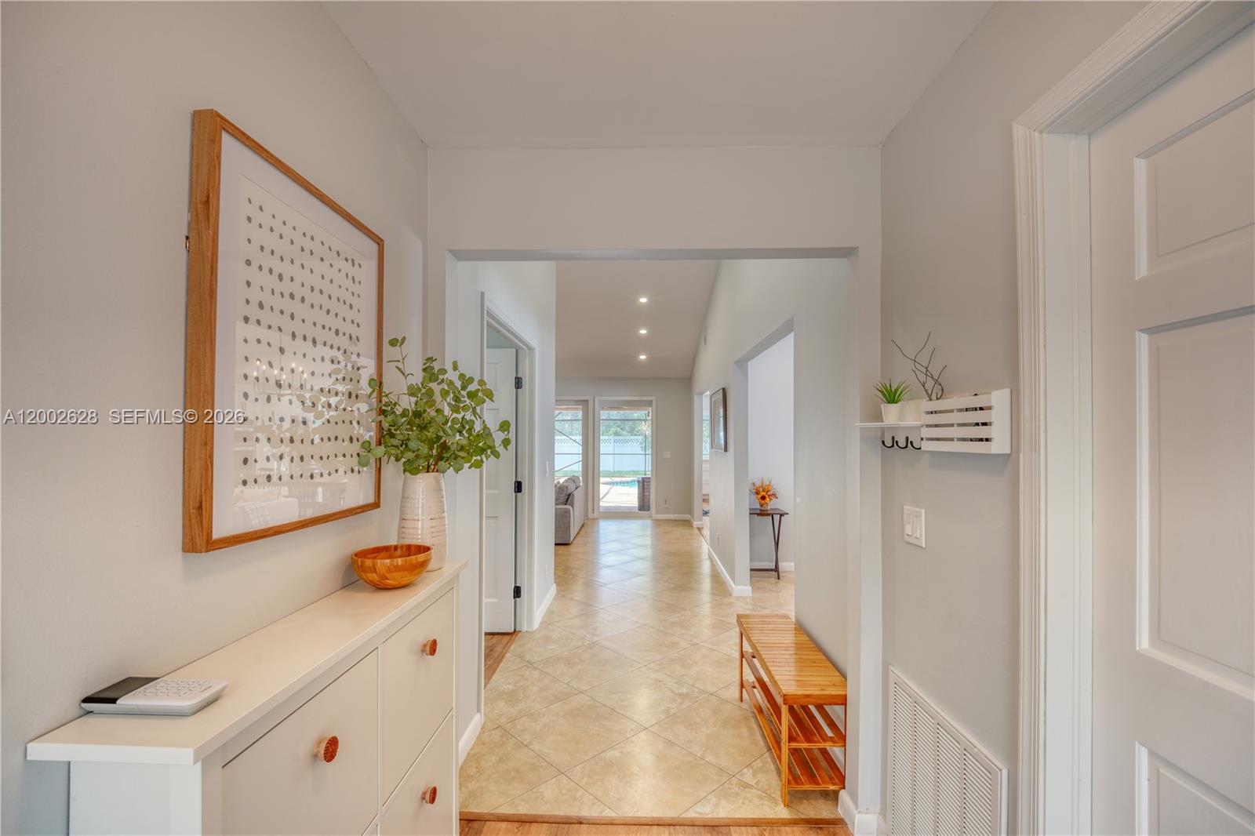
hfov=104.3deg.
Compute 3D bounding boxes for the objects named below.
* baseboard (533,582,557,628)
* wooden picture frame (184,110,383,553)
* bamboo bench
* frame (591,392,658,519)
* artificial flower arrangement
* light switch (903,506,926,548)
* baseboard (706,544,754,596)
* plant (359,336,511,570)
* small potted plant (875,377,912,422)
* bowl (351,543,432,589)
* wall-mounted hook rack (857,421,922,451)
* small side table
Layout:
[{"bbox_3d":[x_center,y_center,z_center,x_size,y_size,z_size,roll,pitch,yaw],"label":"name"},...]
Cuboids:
[{"bbox_3d":[-0.660,1.515,3.970,0.020,0.088,0.860,0,-1,2],"label":"baseboard"},{"bbox_3d":[-0.725,-0.136,1.120,0.038,0.757,0.570,0,-1,2],"label":"wooden picture frame"},{"bbox_3d":[0.735,1.268,2.240,0.290,0.440,0.840,0,-1,2],"label":"bamboo bench"},{"bbox_3d":[-0.040,0.675,8.450,1.090,2.130,0.130,0,-1,2],"label":"frame"},{"bbox_3d":[1.405,0.780,4.970,0.280,0.330,0.270,0,-1,2],"label":"artificial flower arrangement"},{"bbox_3d":[0.889,0.339,1.515,0.014,0.115,0.117,0,-1,2],"label":"light switch"},{"bbox_3d":[1.030,1.560,5.100,0.170,0.090,1.580,0,-1,2],"label":"baseboard"},{"bbox_3d":[-0.565,0.100,1.440,0.420,0.670,0.370,0,-1,2],"label":"plant"},{"bbox_3d":[0.840,-0.053,1.540,0.115,0.142,0.118,0,-1,2],"label":"small potted plant"},{"bbox_3d":[-0.615,0.396,1.275,0.207,0.088,0.207,0,-1,0],"label":"bowl"},{"bbox_3d":[0.838,0.058,1.545,0.100,0.095,0.300,0,-1,2],"label":"wall-mounted hook rack"},{"bbox_3d":[1.355,1.275,4.930,0.460,0.655,0.370,0,-1,2],"label":"small side table"}]

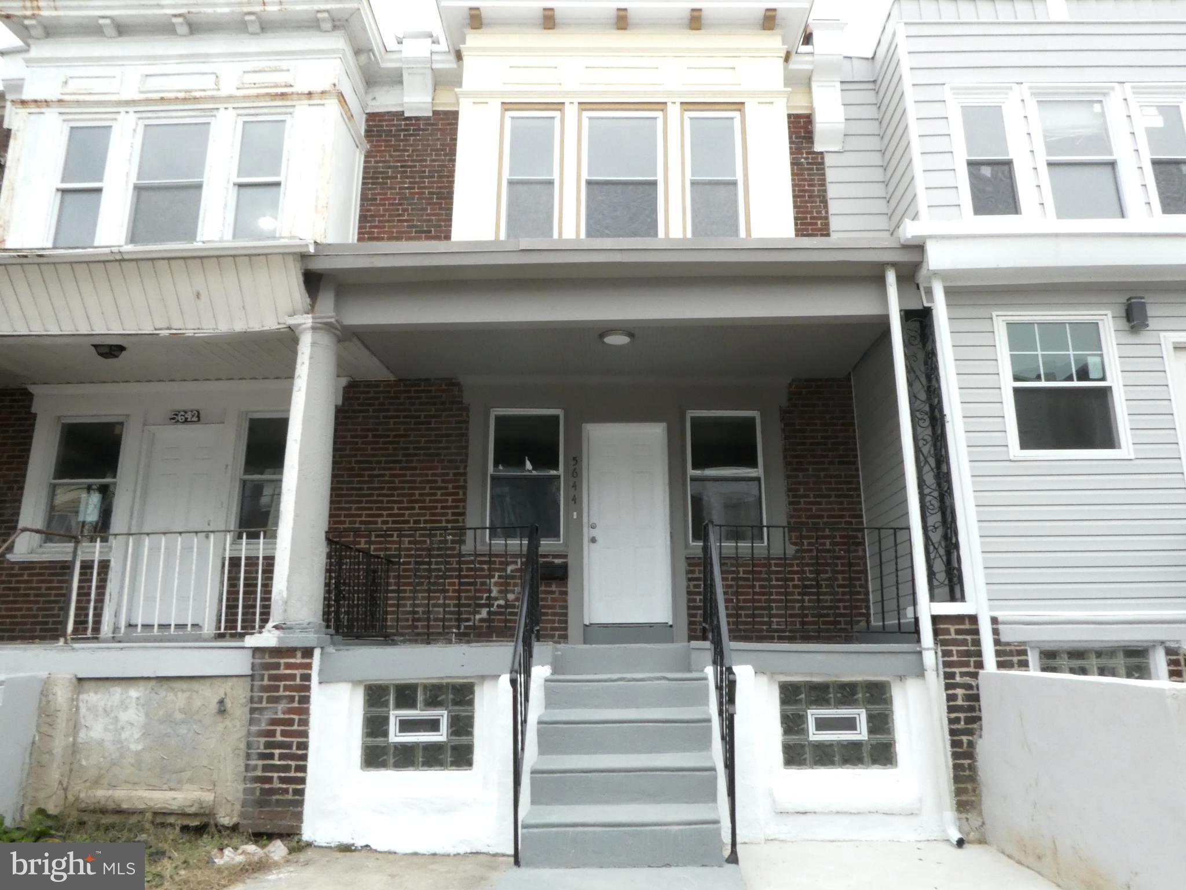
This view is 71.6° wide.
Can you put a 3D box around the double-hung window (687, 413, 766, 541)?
[{"bbox_3d":[1.379,0.335,8.526,0.772,1.414,0.100,0,-14,0],"label":"double-hung window"}]

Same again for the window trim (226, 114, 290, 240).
[{"bbox_3d":[-3.362,-2.611,8.262,0.565,1.570,0.100,0,-14,0],"label":"window trim"}]

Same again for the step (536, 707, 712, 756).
[{"bbox_3d":[0.196,1.785,5.121,1.060,0.240,0.280,-1,-13,0],"label":"step"}]

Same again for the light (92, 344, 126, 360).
[{"bbox_3d":[-4.583,-0.860,7.774,0.250,0.095,0.210,-1,-13,0],"label":"light"}]

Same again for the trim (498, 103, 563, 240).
[{"bbox_3d":[-0.616,-2.711,8.209,0.650,1.591,0.120,-1,-14,-1],"label":"trim"}]

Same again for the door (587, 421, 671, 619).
[{"bbox_3d":[0.346,0.783,8.446,0.893,2.078,0.120,-1,-14,-1],"label":"door"}]

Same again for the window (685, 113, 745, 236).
[{"bbox_3d":[1.239,-2.636,8.308,0.551,1.570,0.100,0,-14,0],"label":"window"}]

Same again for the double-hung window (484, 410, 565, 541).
[{"bbox_3d":[-0.699,0.319,8.643,0.780,1.420,0.100,-1,-13,0],"label":"double-hung window"}]

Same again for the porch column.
[{"bbox_3d":[-2.110,0.218,6.122,0.440,2.390,0.440,-1,-13,0],"label":"porch column"}]

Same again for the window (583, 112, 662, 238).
[{"bbox_3d":[0.298,-2.701,8.265,0.813,1.491,0.100,-1,-14,-1],"label":"window"}]

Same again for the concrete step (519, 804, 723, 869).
[{"bbox_3d":[0.149,2.101,4.426,1.037,0.252,0.290,0,-14,0],"label":"concrete step"}]

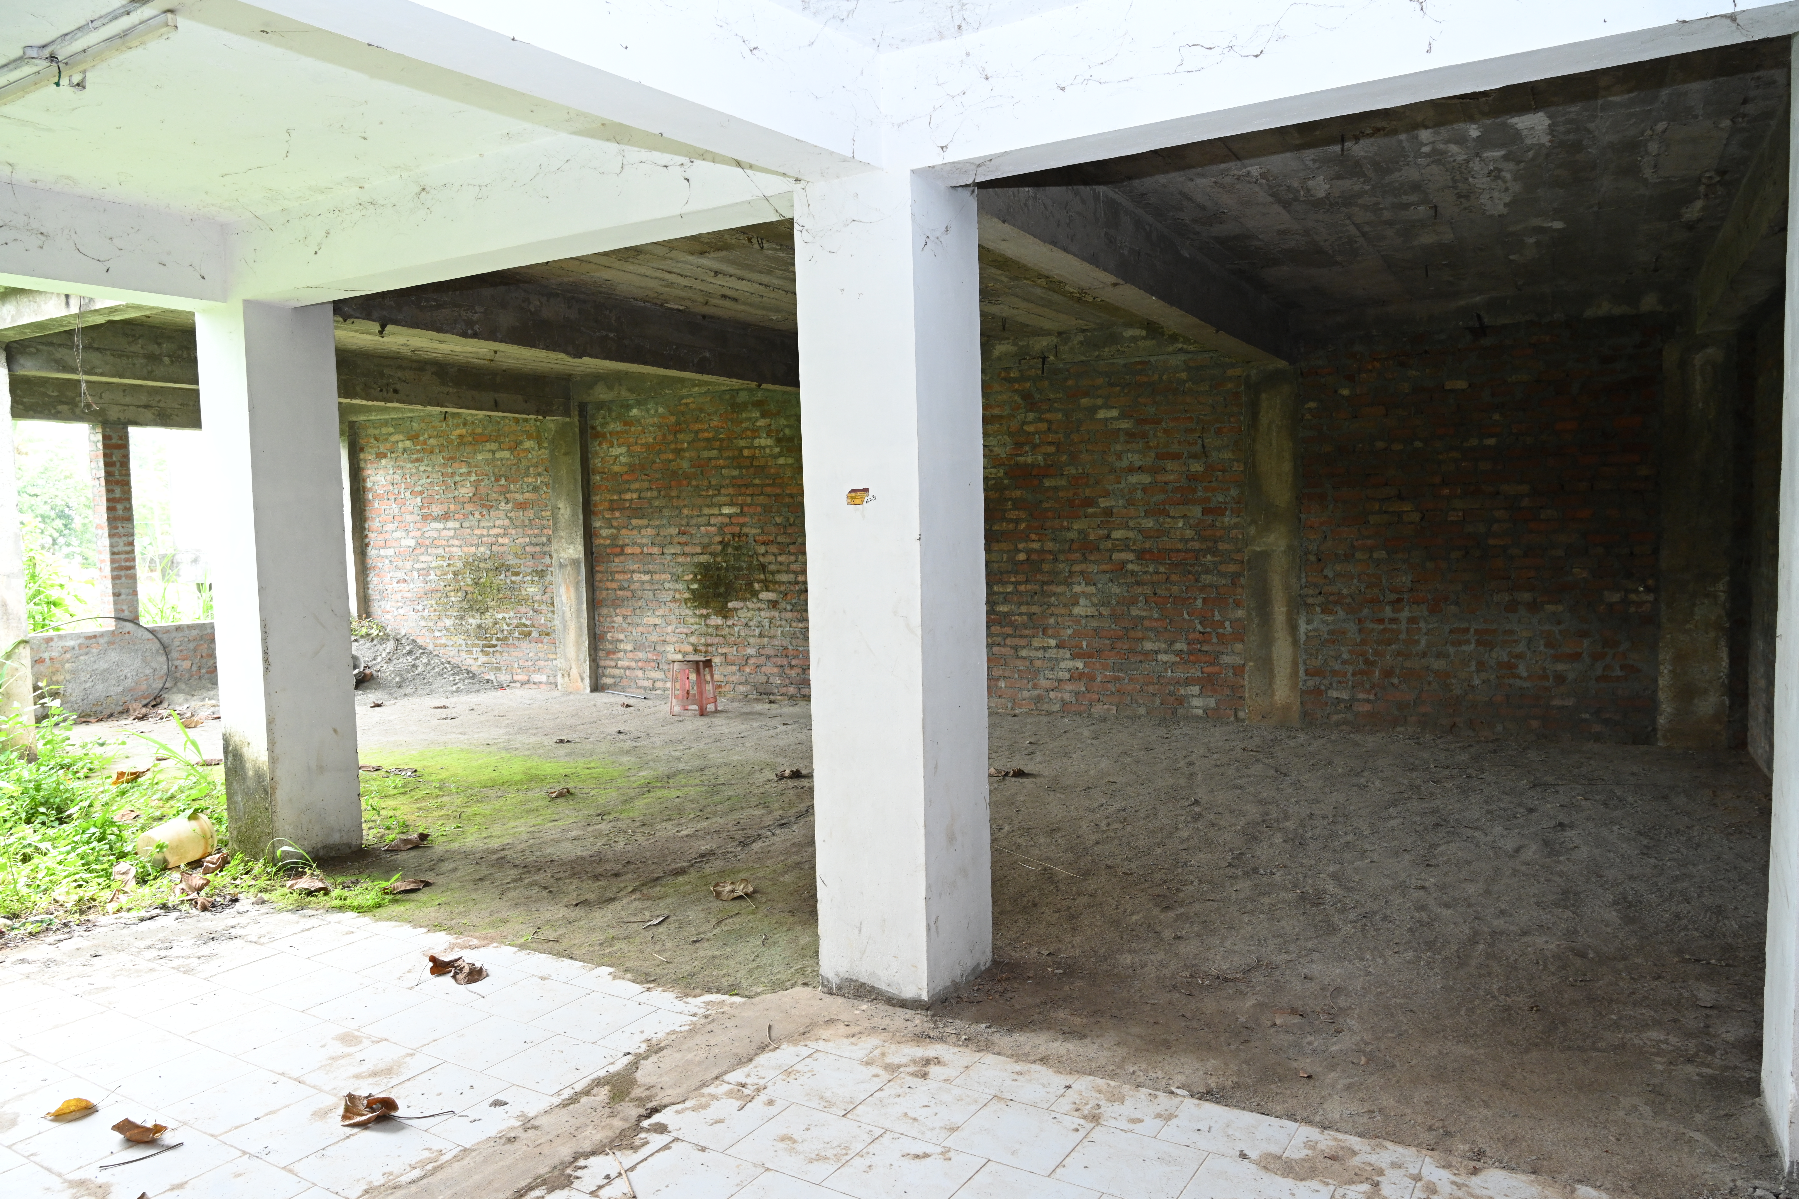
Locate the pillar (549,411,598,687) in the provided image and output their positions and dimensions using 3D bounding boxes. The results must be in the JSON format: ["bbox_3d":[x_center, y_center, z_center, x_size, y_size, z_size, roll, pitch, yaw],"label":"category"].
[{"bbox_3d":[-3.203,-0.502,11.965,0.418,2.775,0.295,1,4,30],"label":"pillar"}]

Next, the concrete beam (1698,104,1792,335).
[{"bbox_3d":[3.696,-1.629,5.048,0.228,0.326,5.115,1,4,30],"label":"concrete beam"}]

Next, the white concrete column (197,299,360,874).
[{"bbox_3d":[-2.981,-0.066,5.774,0.364,2.674,0.457,1,4,30],"label":"white concrete column"}]

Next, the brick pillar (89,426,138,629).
[{"bbox_3d":[-7.366,-0.685,11.236,0.232,1.875,0.233,1,4,30],"label":"brick pillar"}]

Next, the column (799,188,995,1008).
[{"bbox_3d":[-0.003,-0.017,4.065,0.422,2.643,0.470,1,4,30],"label":"column"}]

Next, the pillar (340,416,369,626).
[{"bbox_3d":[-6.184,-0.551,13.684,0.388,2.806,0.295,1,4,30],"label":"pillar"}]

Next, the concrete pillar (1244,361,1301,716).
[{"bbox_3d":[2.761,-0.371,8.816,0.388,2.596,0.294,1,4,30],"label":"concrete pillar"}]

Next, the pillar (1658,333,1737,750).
[{"bbox_3d":[5.013,-0.351,7.547,0.380,2.619,0.294,1,4,30],"label":"pillar"}]

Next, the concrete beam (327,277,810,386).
[{"bbox_3d":[-1.583,-1.741,8.004,0.225,0.411,5.022,1,4,30],"label":"concrete beam"}]

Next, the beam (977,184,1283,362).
[{"bbox_3d":[1.419,-1.679,6.328,0.220,0.380,5.084,1,4,30],"label":"beam"}]

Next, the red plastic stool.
[{"bbox_3d":[-1.767,0.739,10.262,0.302,0.468,0.302,0,4,19],"label":"red plastic stool"}]

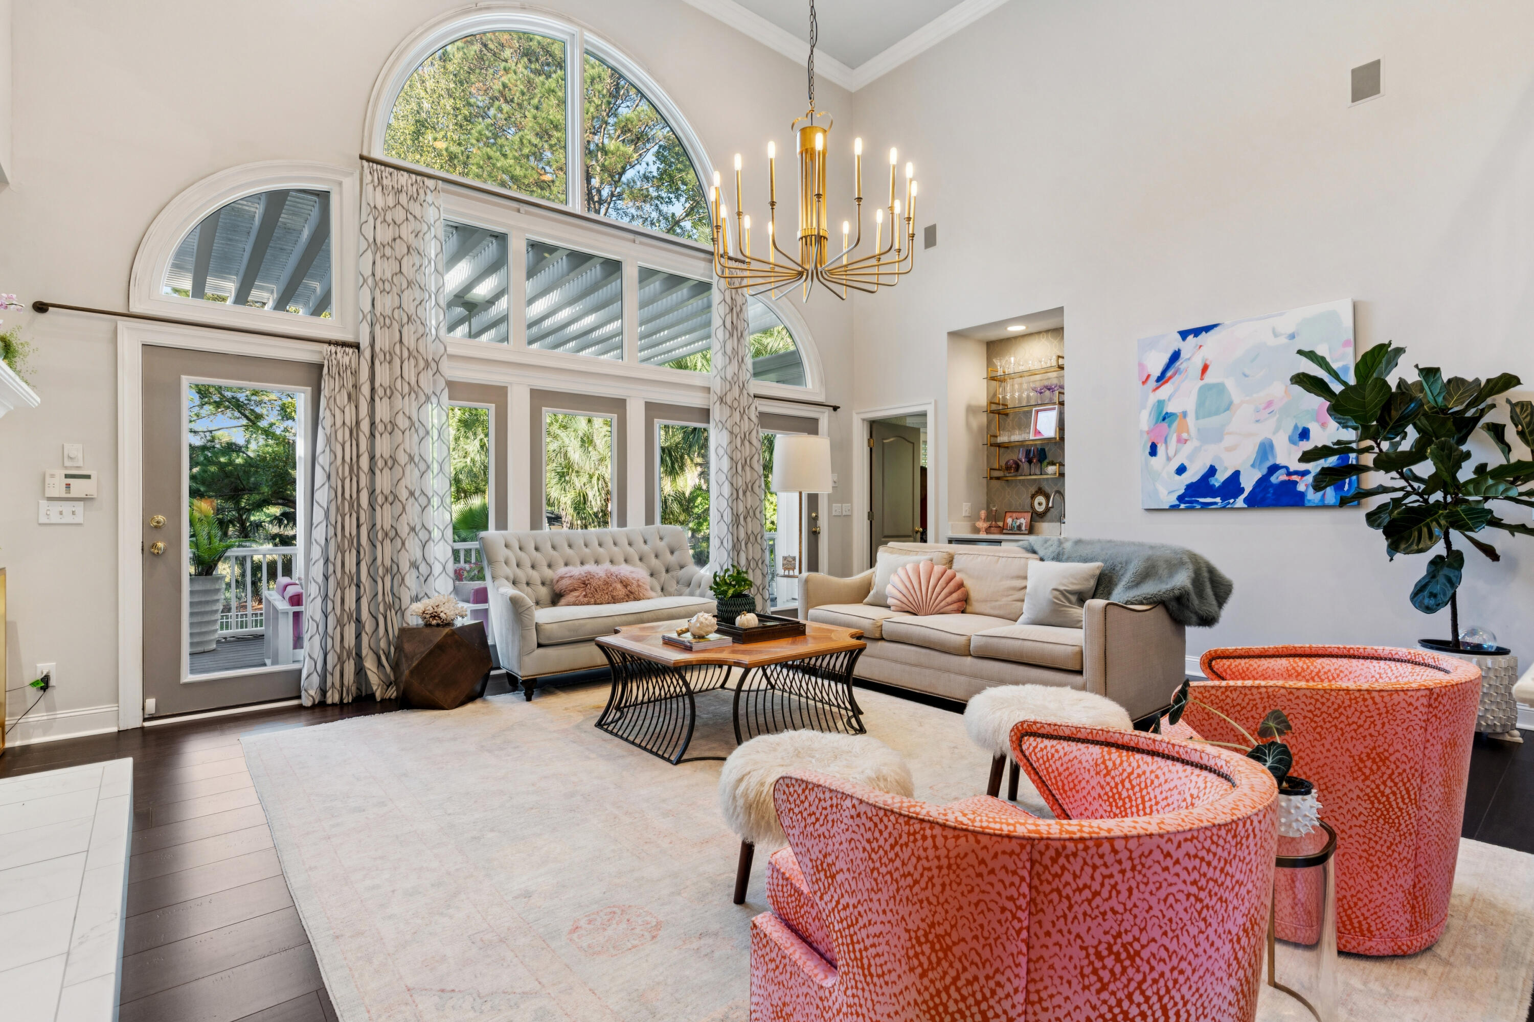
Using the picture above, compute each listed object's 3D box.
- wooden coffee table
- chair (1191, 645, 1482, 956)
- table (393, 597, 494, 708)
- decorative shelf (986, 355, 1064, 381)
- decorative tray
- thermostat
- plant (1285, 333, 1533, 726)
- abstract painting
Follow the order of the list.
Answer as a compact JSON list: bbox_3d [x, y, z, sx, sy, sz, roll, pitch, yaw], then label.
[{"bbox_3d":[-0.190,0.909,3.929,1.220,0.460,1.260,0,0,-40],"label":"wooden coffee table"},{"bbox_3d":[1.620,0.780,2.205,0.810,0.710,0.750,0,0,36],"label":"chair"},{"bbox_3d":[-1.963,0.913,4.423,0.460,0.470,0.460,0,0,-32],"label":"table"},{"bbox_3d":[2.350,-1.245,6.451,0.270,0.110,0.760,0,0,-40],"label":"decorative shelf"},{"bbox_3d":[-0.107,0.640,4.000,0.450,0.065,0.480,0,0,-40],"label":"decorative tray"},{"bbox_3d":[-3.528,-0.134,3.675,0.190,0.133,0.035,0,0,-40],"label":"thermostat"},{"bbox_3d":[3.464,0.135,3.724,0.950,2.000,1.200,0,0,-40],"label":"plant"},{"bbox_3d":[3.088,-0.634,4.750,0.040,1.220,1.220,0,0,-40],"label":"abstract painting"}]

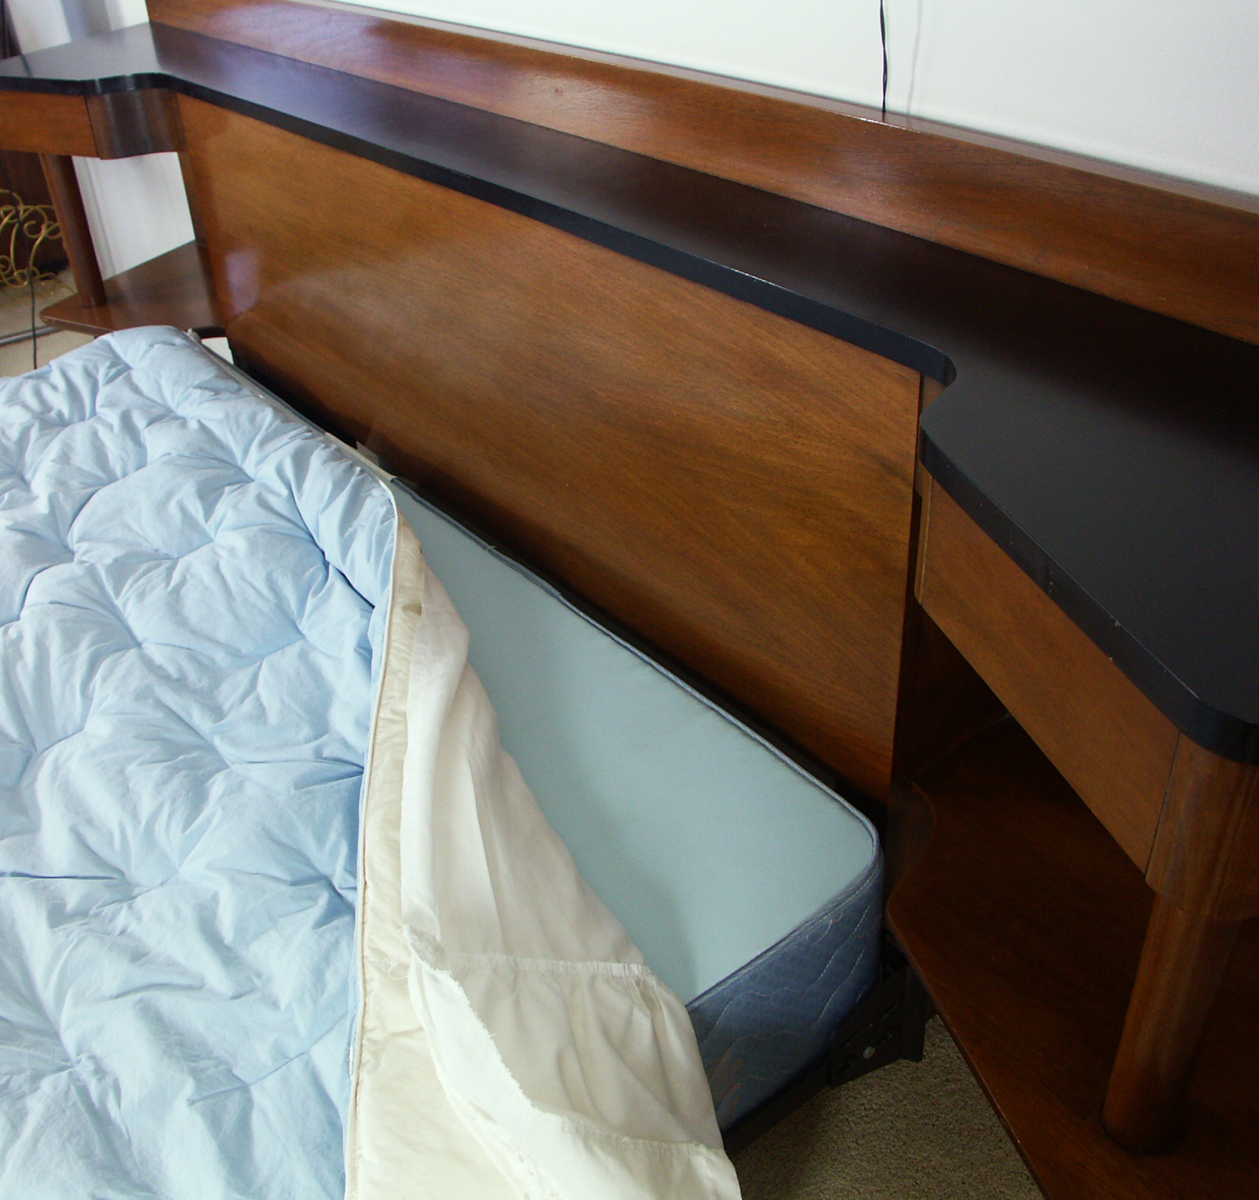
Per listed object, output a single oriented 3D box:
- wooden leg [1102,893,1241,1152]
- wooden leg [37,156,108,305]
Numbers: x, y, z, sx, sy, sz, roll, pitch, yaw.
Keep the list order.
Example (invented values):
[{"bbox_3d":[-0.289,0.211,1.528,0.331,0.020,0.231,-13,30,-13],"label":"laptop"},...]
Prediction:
[{"bbox_3d":[0.312,0.211,0.730,0.050,0.277,0.050,-24,38,-29],"label":"wooden leg"},{"bbox_3d":[-0.927,-0.628,2.154,0.050,0.277,0.050,-24,38,-29],"label":"wooden leg"}]

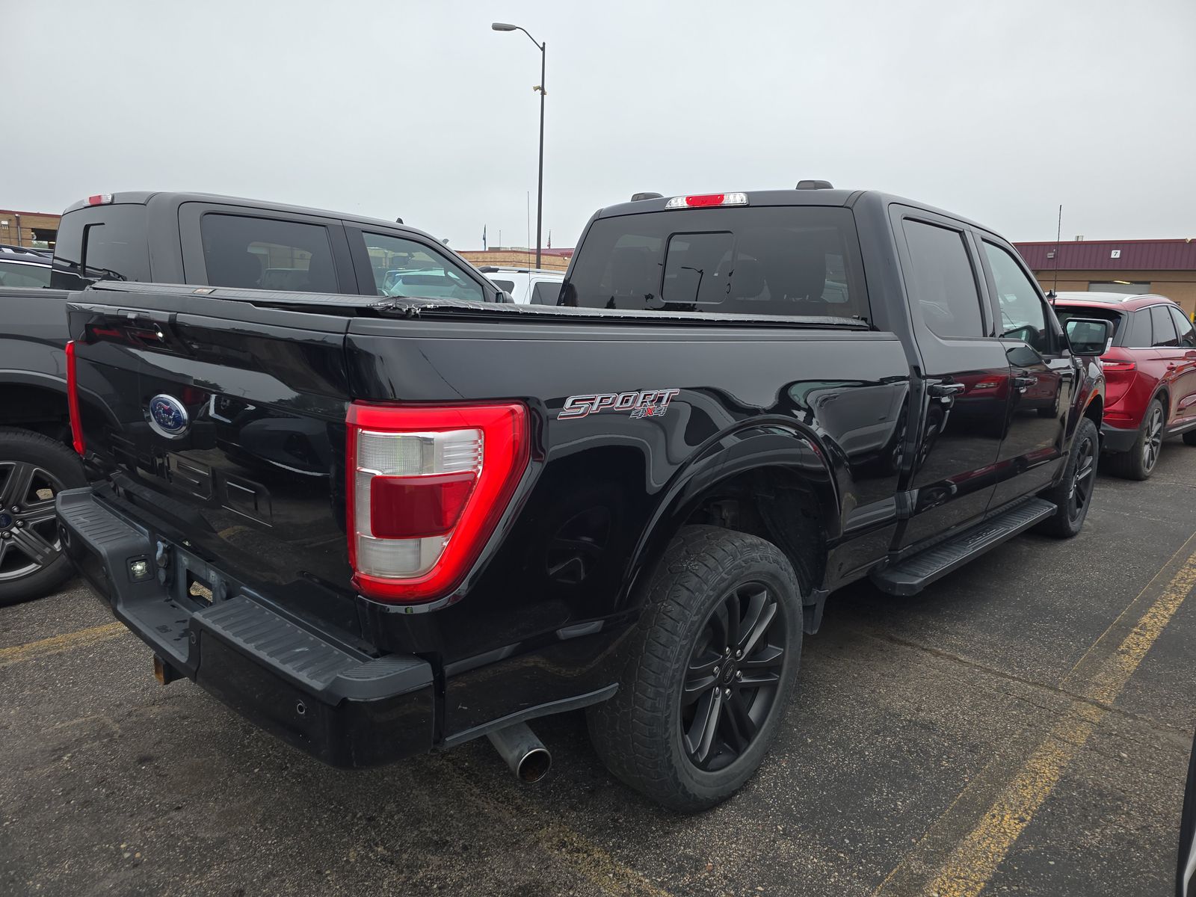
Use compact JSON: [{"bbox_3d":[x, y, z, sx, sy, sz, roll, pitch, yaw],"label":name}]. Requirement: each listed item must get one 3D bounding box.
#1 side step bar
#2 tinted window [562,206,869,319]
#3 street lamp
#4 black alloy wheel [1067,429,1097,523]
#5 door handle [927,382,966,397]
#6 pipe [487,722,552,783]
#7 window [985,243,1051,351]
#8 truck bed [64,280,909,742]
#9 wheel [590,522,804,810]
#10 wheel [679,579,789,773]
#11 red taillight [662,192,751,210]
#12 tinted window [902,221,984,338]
[{"bbox_3d":[1.814,0.424,3.803,0.200,0.095,2.050,12,14,42],"label":"side step bar"},{"bbox_3d":[0.433,-0.785,3.422,1.620,0.485,0.070,12,3,42],"label":"tinted window"},{"bbox_3d":[-2.461,-7.944,24.318,1.650,9.450,0.380,1,11,-6],"label":"street lamp"},{"bbox_3d":[3.035,0.190,5.197,0.220,0.550,0.550,12,14,42],"label":"black alloy wheel"},{"bbox_3d":[1.337,-0.229,3.061,0.065,0.065,0.300,12,14,42],"label":"door handle"},{"bbox_3d":[-0.200,0.696,1.916,0.092,0.092,0.260,-3,12,-25],"label":"pipe"},{"bbox_3d":[2.164,-0.766,4.066,0.040,0.560,0.880,-12,-2,44],"label":"window"},{"bbox_3d":[-0.350,-0.059,2.728,1.990,0.880,2.160,12,14,42],"label":"truck bed"},{"bbox_3d":[0.312,0.620,2.317,0.280,0.800,0.800,12,14,42],"label":"wheel"},{"bbox_3d":[0.318,0.626,2.312,0.220,0.550,0.550,12,14,42],"label":"wheel"},{"bbox_3d":[0.469,-1.060,3.402,0.440,0.060,0.055,12,14,42],"label":"red taillight"},{"bbox_3d":[1.460,-0.695,3.311,0.040,0.490,0.700,-12,-2,44],"label":"tinted window"}]

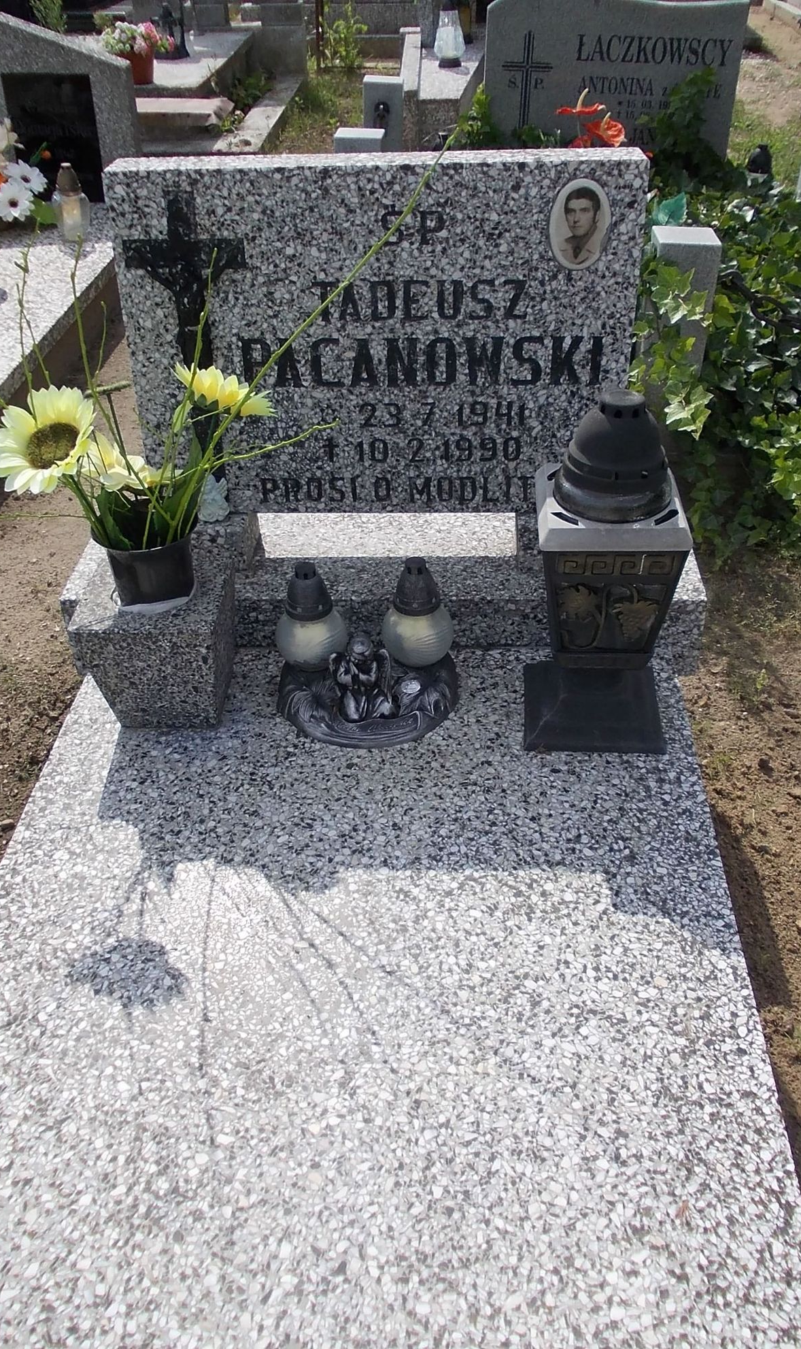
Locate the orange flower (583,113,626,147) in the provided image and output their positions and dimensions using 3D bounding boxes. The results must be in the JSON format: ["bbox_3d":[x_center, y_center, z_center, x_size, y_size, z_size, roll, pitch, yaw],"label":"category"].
[{"bbox_3d":[0.533,-1.421,2.850,0.110,0.095,0.050,0,3,4],"label":"orange flower"}]

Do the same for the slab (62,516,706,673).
[{"bbox_3d":[-0.024,-0.149,1.839,0.998,0.148,0.296,0,38,4],"label":"slab"}]

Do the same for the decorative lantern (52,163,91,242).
[{"bbox_3d":[-0.967,-1.379,3.180,0.110,0.198,0.110,0,38,4],"label":"decorative lantern"}]

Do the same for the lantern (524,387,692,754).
[{"bbox_3d":[0.275,-0.148,1.451,0.201,0.484,0.201,0,38,4],"label":"lantern"}]

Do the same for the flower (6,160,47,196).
[{"bbox_3d":[-1.094,-1.454,3.195,0.120,0.115,0.040,-39,8,-38],"label":"flower"}]

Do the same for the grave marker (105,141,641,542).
[{"bbox_3d":[-0.031,-0.485,1.656,0.748,0.525,0.105,0,32,4],"label":"grave marker"}]

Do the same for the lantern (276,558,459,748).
[{"bbox_3d":[-0.051,-0.042,1.571,0.273,0.194,0.233,0,38,4],"label":"lantern"}]

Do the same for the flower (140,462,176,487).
[{"bbox_3d":[-0.321,-0.261,1.428,0.080,0.050,0.080,0,38,4],"label":"flower"}]

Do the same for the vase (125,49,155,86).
[{"bbox_3d":[-1.129,-2.621,4.700,0.145,0.140,0.145,0,38,4],"label":"vase"}]

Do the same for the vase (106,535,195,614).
[{"bbox_3d":[-0.353,-0.163,1.544,0.146,0.114,0.146,0,38,4],"label":"vase"}]

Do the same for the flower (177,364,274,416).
[{"bbox_3d":[-0.234,-0.377,1.448,0.128,0.128,0.058,14,71,20],"label":"flower"}]

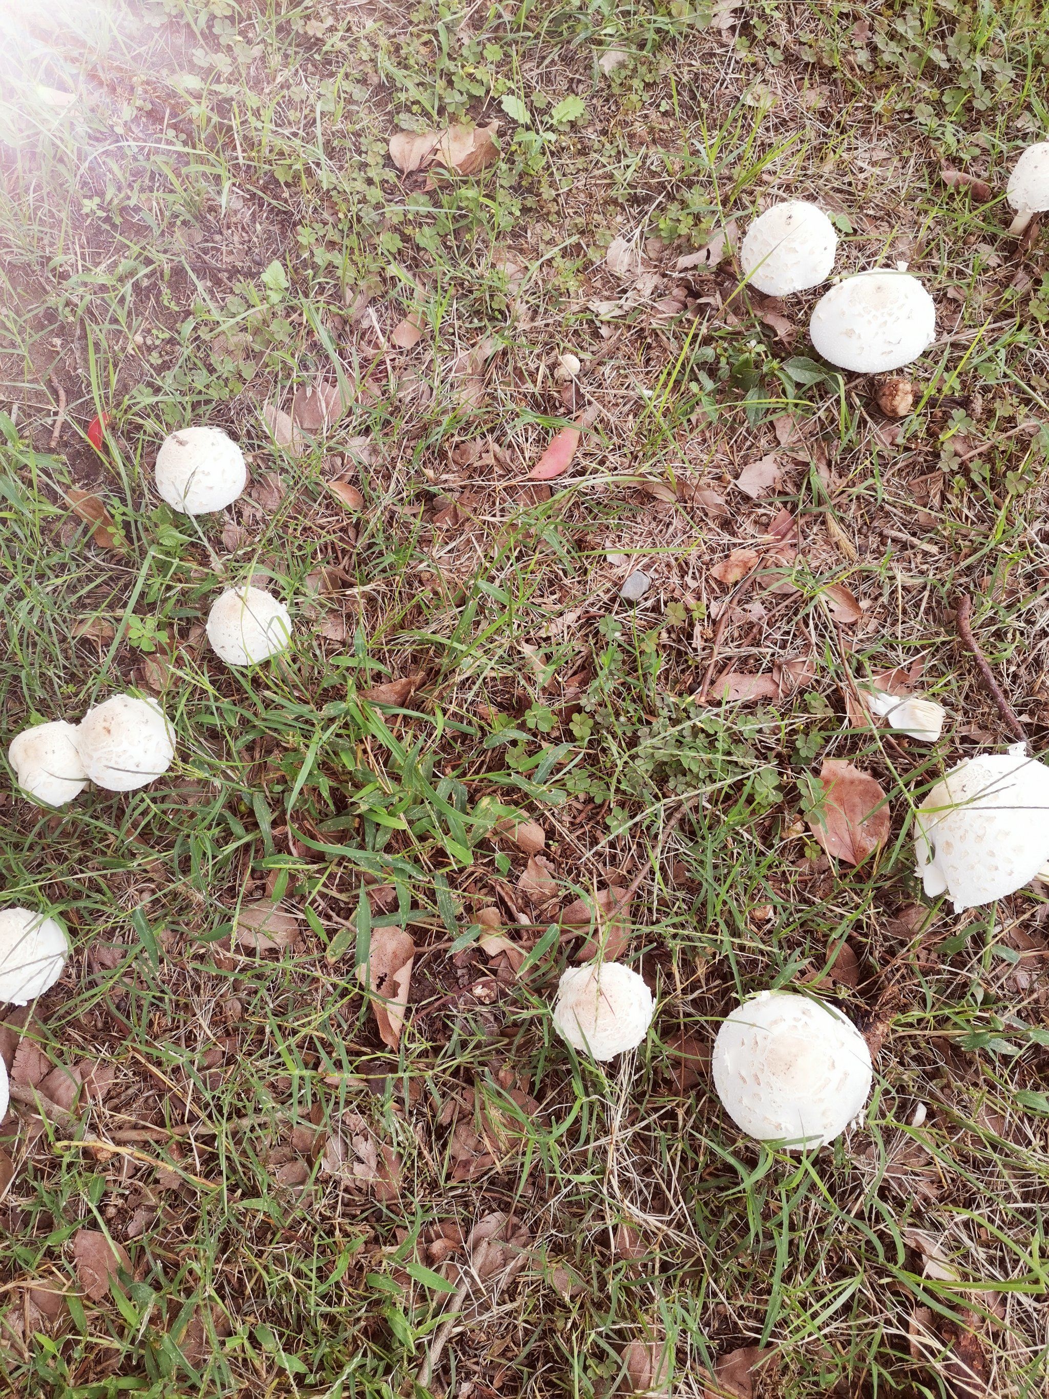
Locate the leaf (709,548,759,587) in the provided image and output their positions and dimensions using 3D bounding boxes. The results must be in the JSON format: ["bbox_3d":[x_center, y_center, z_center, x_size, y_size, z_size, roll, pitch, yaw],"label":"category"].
[{"bbox_3d":[0.197,-0.124,0.976,0.027,0.012,0.050,39,74,19],"label":"leaf"}]

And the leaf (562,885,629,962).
[{"bbox_3d":[0.059,0.171,0.793,0.056,0.018,0.049,-24,63,-9],"label":"leaf"}]

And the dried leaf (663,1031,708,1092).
[{"bbox_3d":[0.109,0.239,0.693,0.030,0.011,0.037,-1,62,-1],"label":"dried leaf"}]

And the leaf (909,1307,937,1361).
[{"bbox_3d":[0.275,0.436,0.723,0.018,0.012,0.036,0,61,0],"label":"leaf"}]

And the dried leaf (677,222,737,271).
[{"bbox_3d":[0.206,-0.483,1.131,0.099,0.018,0.034,-41,67,-17],"label":"dried leaf"}]

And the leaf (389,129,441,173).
[{"bbox_3d":[-0.139,-0.700,1.341,0.064,0.018,0.068,0,61,0],"label":"leaf"}]

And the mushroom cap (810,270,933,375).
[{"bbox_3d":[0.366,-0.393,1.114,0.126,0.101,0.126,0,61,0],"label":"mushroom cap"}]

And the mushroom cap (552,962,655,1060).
[{"bbox_3d":[0.056,0.223,0.746,0.070,0.070,0.070,-1,62,3],"label":"mushroom cap"}]

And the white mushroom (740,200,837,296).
[{"bbox_3d":[0.269,-0.455,1.076,0.098,0.098,0.098,-1,62,3],"label":"white mushroom"}]

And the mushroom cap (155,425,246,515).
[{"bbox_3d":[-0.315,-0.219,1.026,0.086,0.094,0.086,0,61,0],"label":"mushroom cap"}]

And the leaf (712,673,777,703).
[{"bbox_3d":[0.199,-0.010,0.948,0.063,0.012,0.028,1,65,1],"label":"leaf"}]

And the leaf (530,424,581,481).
[{"bbox_3d":[0.034,-0.219,0.937,0.028,0.010,0.078,24,65,12],"label":"leaf"}]

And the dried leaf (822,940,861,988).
[{"bbox_3d":[0.249,0.208,0.821,0.029,0.012,0.030,17,68,12],"label":"dried leaf"}]

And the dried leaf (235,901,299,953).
[{"bbox_3d":[-0.199,0.173,0.809,0.045,0.014,0.042,-23,63,-9],"label":"dried leaf"}]

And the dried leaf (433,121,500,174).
[{"bbox_3d":[-0.073,-0.701,1.335,0.084,0.028,0.078,0,61,0],"label":"dried leaf"}]

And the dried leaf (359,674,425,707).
[{"bbox_3d":[-0.122,-0.009,0.961,0.060,0.020,0.026,-16,62,-9],"label":"dried leaf"}]

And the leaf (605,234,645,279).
[{"bbox_3d":[0.113,-0.493,1.172,0.040,0.014,0.063,-2,65,-1],"label":"leaf"}]

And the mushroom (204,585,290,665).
[{"bbox_3d":[-0.243,-0.062,0.932,0.075,0.085,0.075,0,65,0],"label":"mushroom"}]

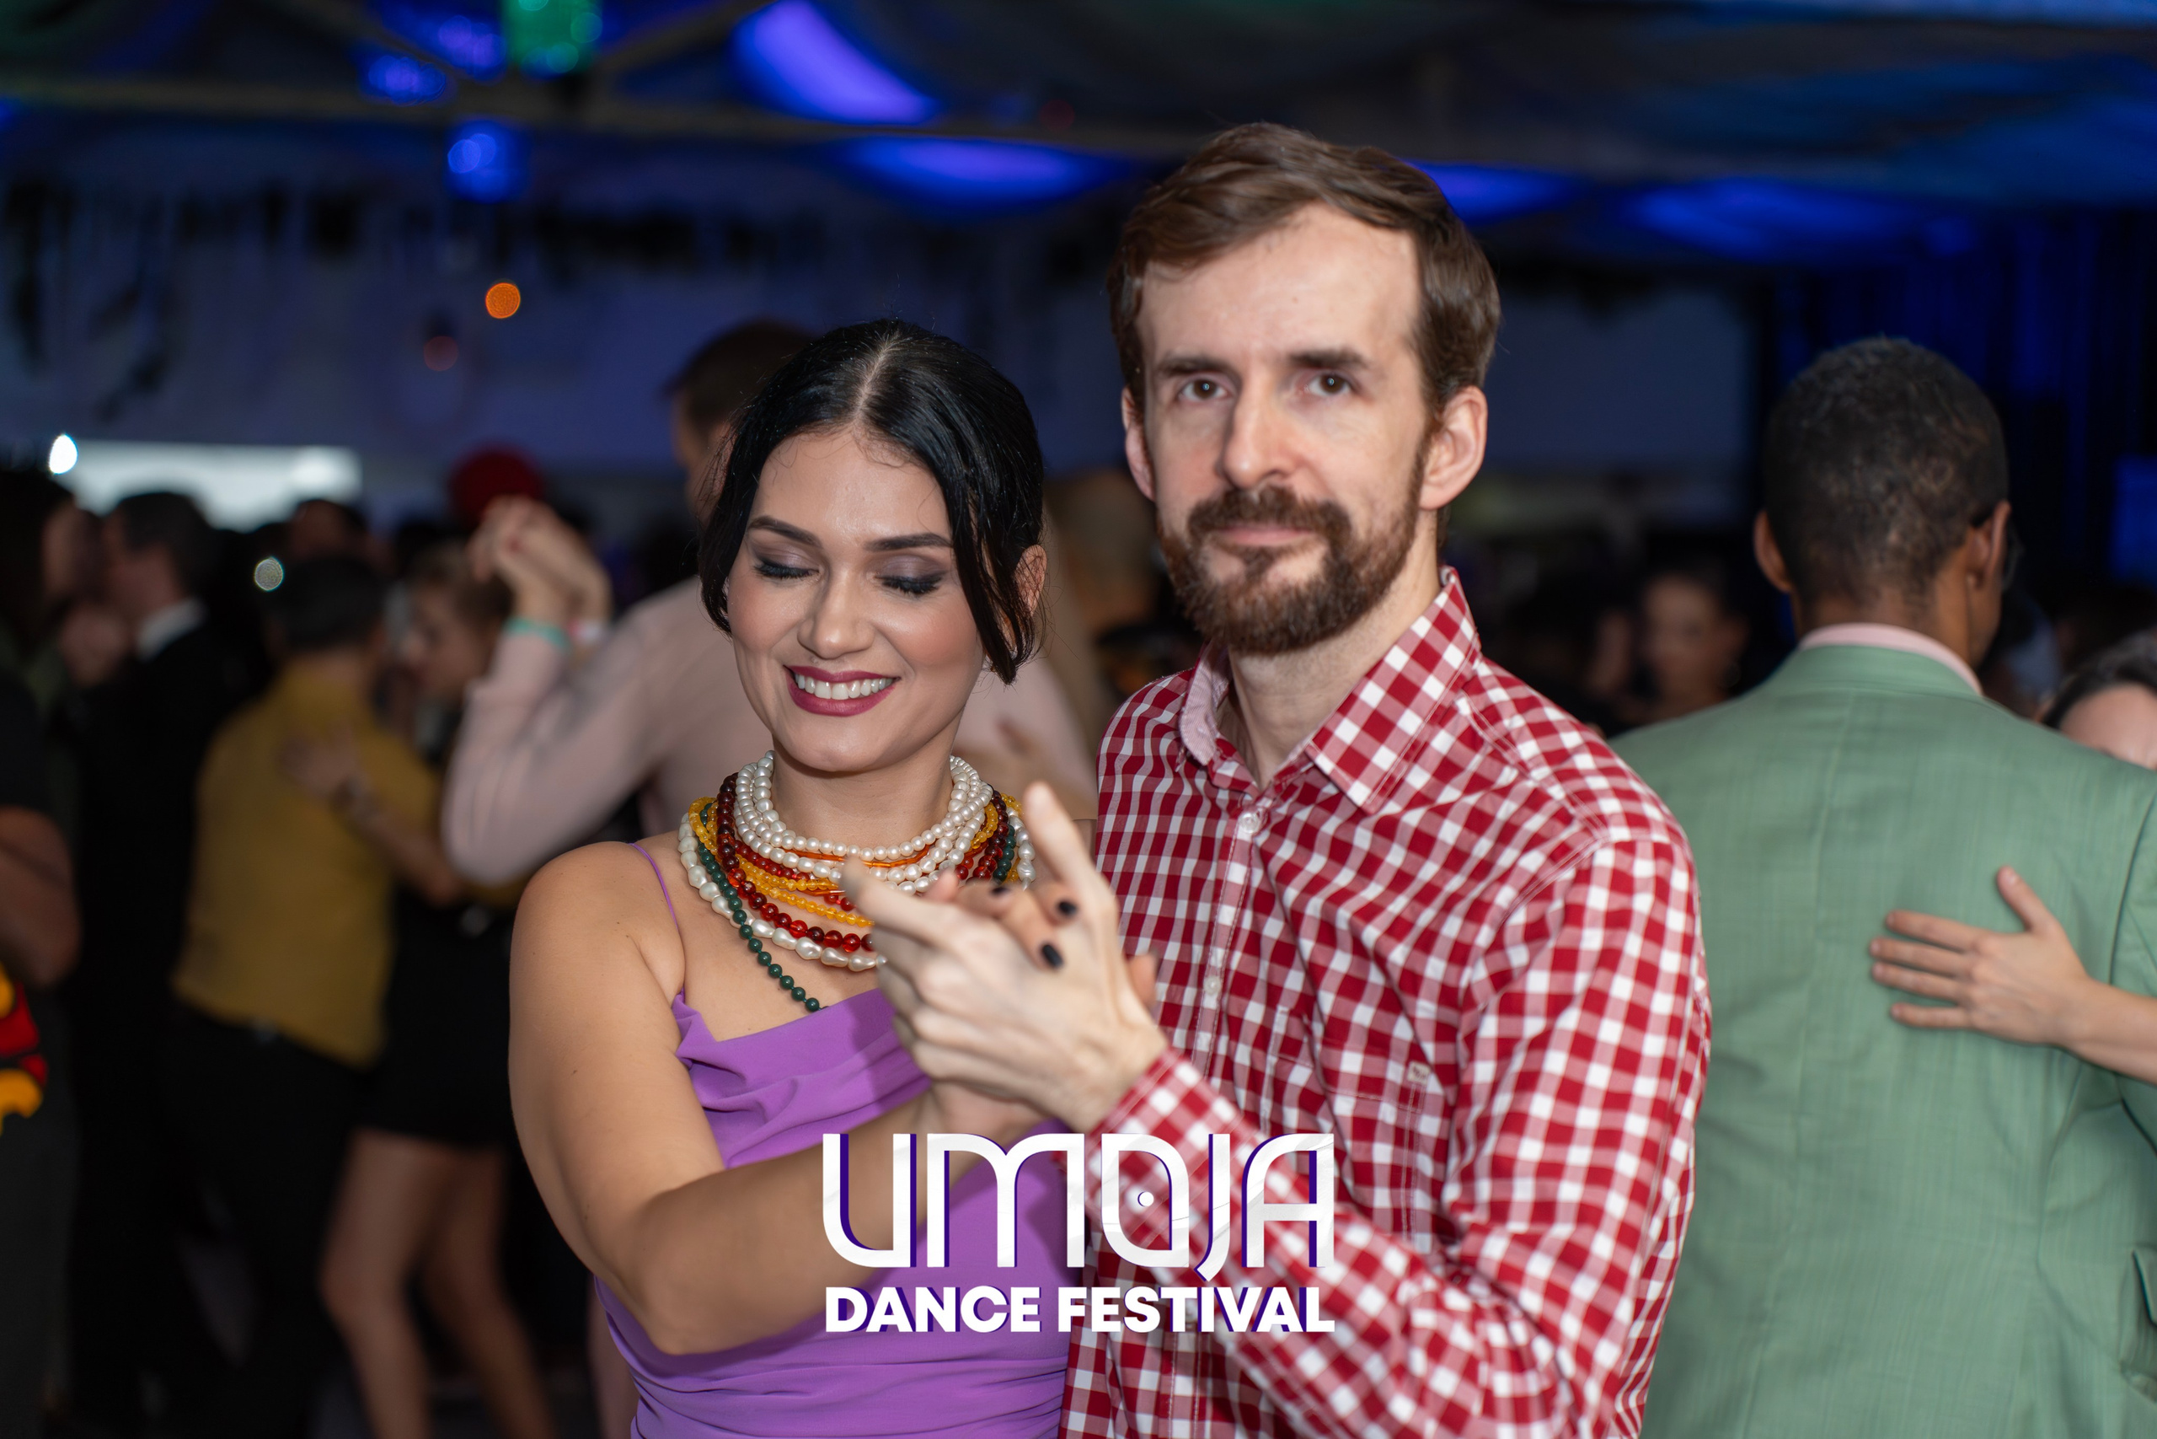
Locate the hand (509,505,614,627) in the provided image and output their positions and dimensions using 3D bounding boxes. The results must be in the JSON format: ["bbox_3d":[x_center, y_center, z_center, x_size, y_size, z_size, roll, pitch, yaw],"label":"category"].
[{"bbox_3d":[-0.528,-0.155,4.580,0.085,0.135,0.090,-30,0,-25],"label":"hand"}]

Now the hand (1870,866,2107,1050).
[{"bbox_3d":[0.668,0.167,3.270,0.177,0.118,0.050,15,1,-5],"label":"hand"}]

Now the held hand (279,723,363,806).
[{"bbox_3d":[-1.096,0.062,6.500,0.140,0.100,0.060,41,4,-3],"label":"held hand"}]

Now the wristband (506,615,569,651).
[{"bbox_3d":[-0.549,-0.086,4.570,0.066,0.020,0.056,27,-12,-10],"label":"wristband"}]

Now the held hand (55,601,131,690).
[{"bbox_3d":[-1.578,-0.120,7.200,0.110,0.130,0.110,1,2,18],"label":"held hand"}]

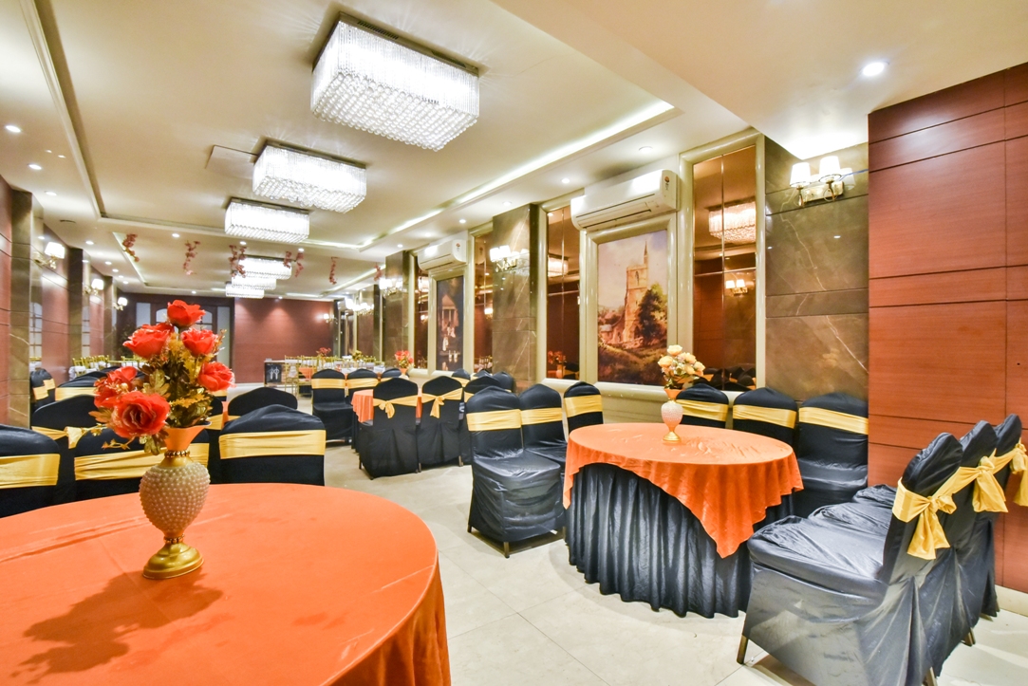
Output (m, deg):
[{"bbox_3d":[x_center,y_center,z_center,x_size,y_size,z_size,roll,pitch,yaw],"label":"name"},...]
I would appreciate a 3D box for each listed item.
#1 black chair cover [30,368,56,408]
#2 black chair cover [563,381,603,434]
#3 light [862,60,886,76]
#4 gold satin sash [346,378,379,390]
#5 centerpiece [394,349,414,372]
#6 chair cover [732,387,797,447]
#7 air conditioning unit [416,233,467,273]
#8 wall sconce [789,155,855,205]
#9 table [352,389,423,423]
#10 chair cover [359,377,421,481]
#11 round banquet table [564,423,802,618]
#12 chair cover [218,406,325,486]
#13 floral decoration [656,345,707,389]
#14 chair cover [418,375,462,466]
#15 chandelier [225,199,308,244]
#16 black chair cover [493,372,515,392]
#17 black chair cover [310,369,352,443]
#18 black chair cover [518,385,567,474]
[{"bbox_3d":[-5.170,0.824,5.294,0.550,0.950,0.450,0,0,-33],"label":"black chair cover"},{"bbox_3d":[0.699,0.787,3.496,0.457,0.953,0.559,0,0,-39],"label":"black chair cover"},{"bbox_3d":[1.744,-1.335,2.213,0.105,0.030,0.105,0,0,-39],"label":"light"},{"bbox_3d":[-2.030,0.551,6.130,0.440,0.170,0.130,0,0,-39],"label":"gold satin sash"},{"bbox_3d":[-1.312,0.219,5.461,0.250,0.265,0.240,0,0,-14],"label":"centerpiece"},{"bbox_3d":[1.670,0.808,3.234,0.550,0.950,0.450,0,-1,-39],"label":"chair cover"},{"bbox_3d":[-1.163,-1.392,7.320,0.250,0.330,1.080,0,0,-39],"label":"air conditioning unit"},{"bbox_3d":[2.051,-1.079,3.092,0.220,0.294,0.308,0,0,-39],"label":"wall sconce"},{"bbox_3d":[-1.220,0.927,5.370,1.200,0.715,1.200,0,0,0],"label":"table"},{"bbox_3d":[-1.283,0.819,4.654,0.450,0.950,0.550,0,0,-30],"label":"chair cover"},{"bbox_3d":[0.957,0.925,2.726,1.270,0.710,1.270,0,0,0],"label":"round banquet table"},{"bbox_3d":[-1.180,0.794,2.140,0.480,0.950,0.550,0,0,-16],"label":"chair cover"},{"bbox_3d":[0.960,0.143,2.642,0.275,0.250,0.265,0,0,20],"label":"floral decoration"},{"bbox_3d":[-0.848,0.820,4.872,0.450,0.950,0.550,0,0,-27],"label":"chair cover"},{"bbox_3d":[-3.428,-1.672,6.348,0.917,0.328,0.610,0,0,-39],"label":"chandelier"},{"bbox_3d":[-0.339,0.815,5.339,0.560,0.950,0.460,0,0,-39],"label":"black chair cover"},{"bbox_3d":[-2.360,0.828,5.924,0.450,0.950,0.550,0,-1,-35],"label":"black chair cover"},{"bbox_3d":[0.365,0.810,3.431,0.450,0.950,0.550,0,-1,-40],"label":"black chair cover"}]

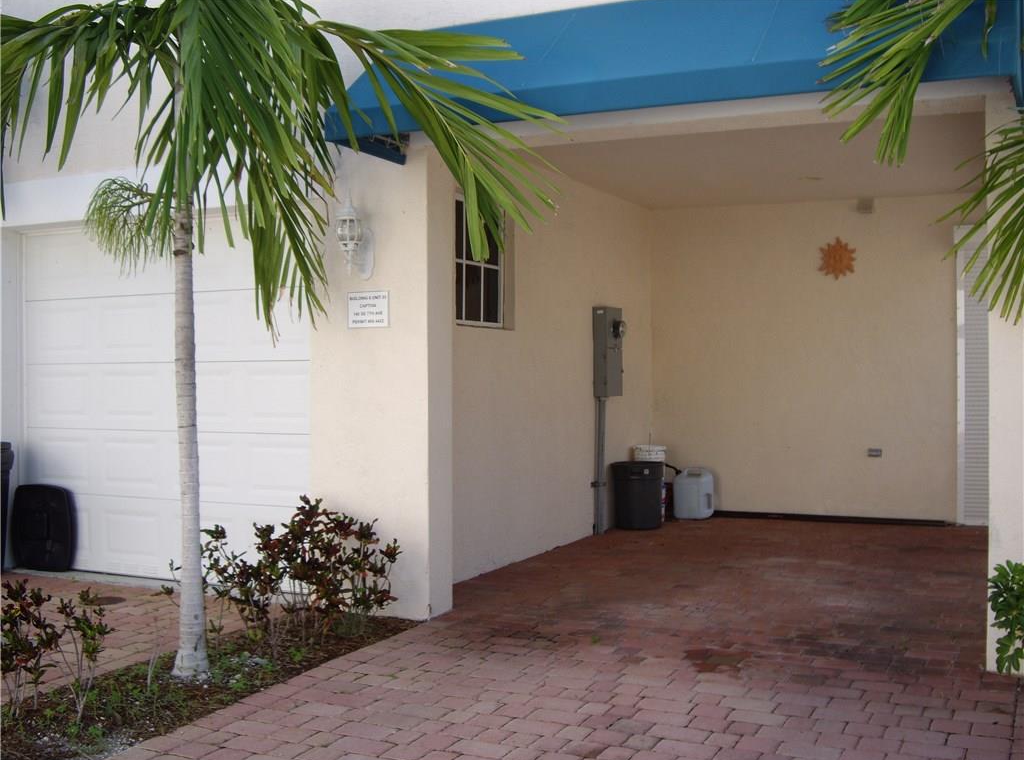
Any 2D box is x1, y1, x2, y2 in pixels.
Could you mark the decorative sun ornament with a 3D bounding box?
[{"bbox_3d":[2.964,-1.099,10.217,0.345,0.385,0.040,0,0,25],"label":"decorative sun ornament"}]

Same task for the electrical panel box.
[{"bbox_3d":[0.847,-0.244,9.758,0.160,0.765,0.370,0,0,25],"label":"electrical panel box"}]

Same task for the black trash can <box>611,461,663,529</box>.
[{"bbox_3d":[1.109,1.024,10.015,0.475,0.580,0.475,0,0,0],"label":"black trash can"}]

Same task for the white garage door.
[{"bbox_3d":[-2.345,0.128,7.548,2.700,2.430,0.070,0,0,25],"label":"white garage door"}]

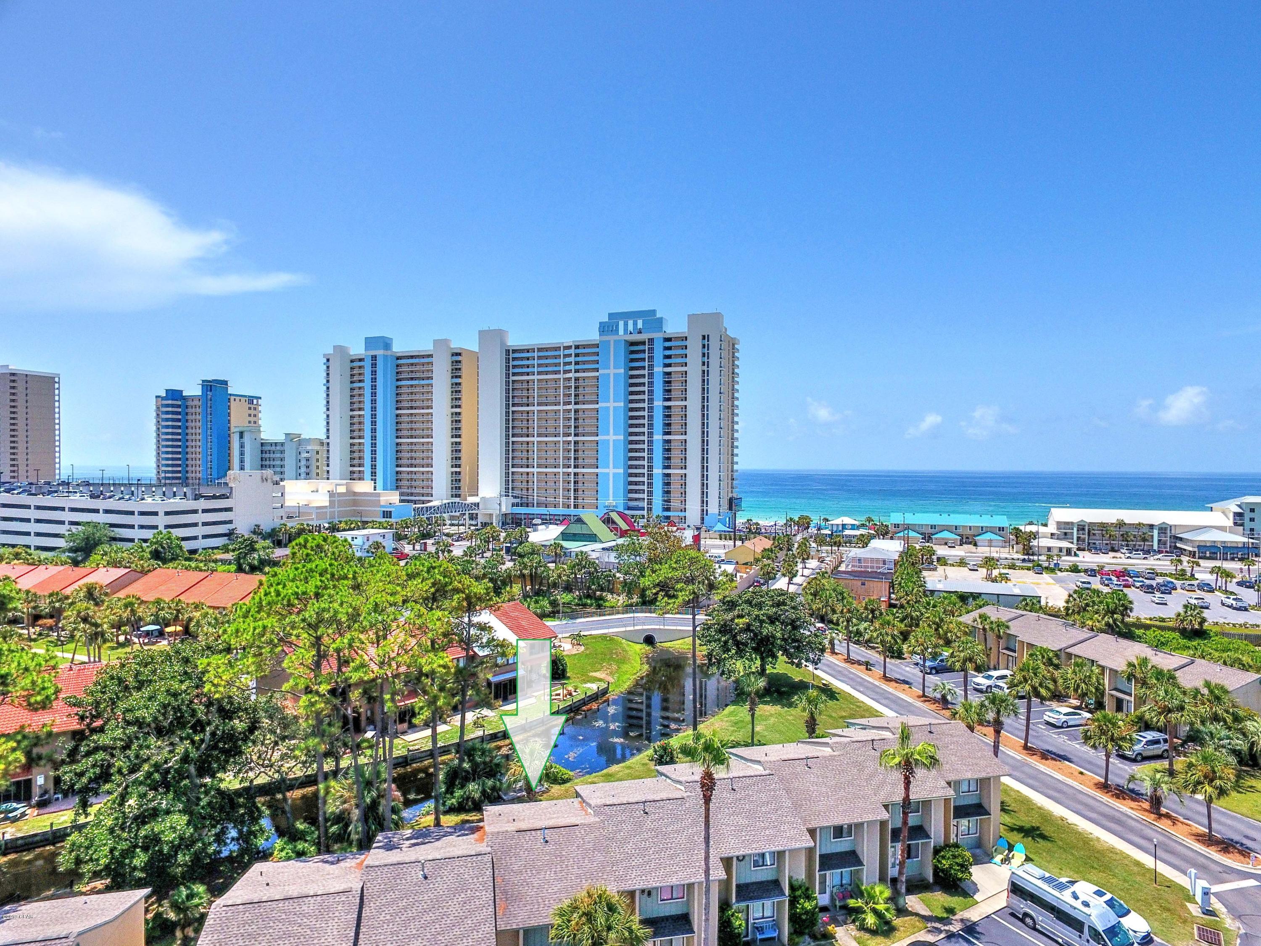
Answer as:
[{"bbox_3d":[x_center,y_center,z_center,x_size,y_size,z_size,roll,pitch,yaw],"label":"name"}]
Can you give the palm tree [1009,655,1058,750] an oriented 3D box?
[{"bbox_3d":[35.417,20.432,64.202,3.847,7.832,3.847,1,1,29],"label":"palm tree"}]

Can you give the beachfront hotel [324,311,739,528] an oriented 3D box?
[{"bbox_3d":[-46.000,-19.507,298.500,178.000,77.500,28.000,0,1,21],"label":"beachfront hotel"}]

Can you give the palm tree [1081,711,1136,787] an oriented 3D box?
[{"bbox_3d":[37.204,21.588,56.680,3.572,5.669,3.572,1,1,33],"label":"palm tree"}]

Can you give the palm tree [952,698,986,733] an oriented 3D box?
[{"bbox_3d":[31.790,22.794,68.310,2.897,3.010,2.897,1,1,25],"label":"palm tree"}]

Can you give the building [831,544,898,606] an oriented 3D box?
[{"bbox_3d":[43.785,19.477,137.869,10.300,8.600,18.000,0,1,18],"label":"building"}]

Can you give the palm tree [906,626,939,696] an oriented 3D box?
[{"bbox_3d":[31.034,19.984,77.272,3.866,7.471,3.866,0,0,0],"label":"palm tree"}]

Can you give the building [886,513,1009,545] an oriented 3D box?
[{"bbox_3d":[104.413,18.363,240.298,36.500,9.000,20.500,0,1,15],"label":"building"}]

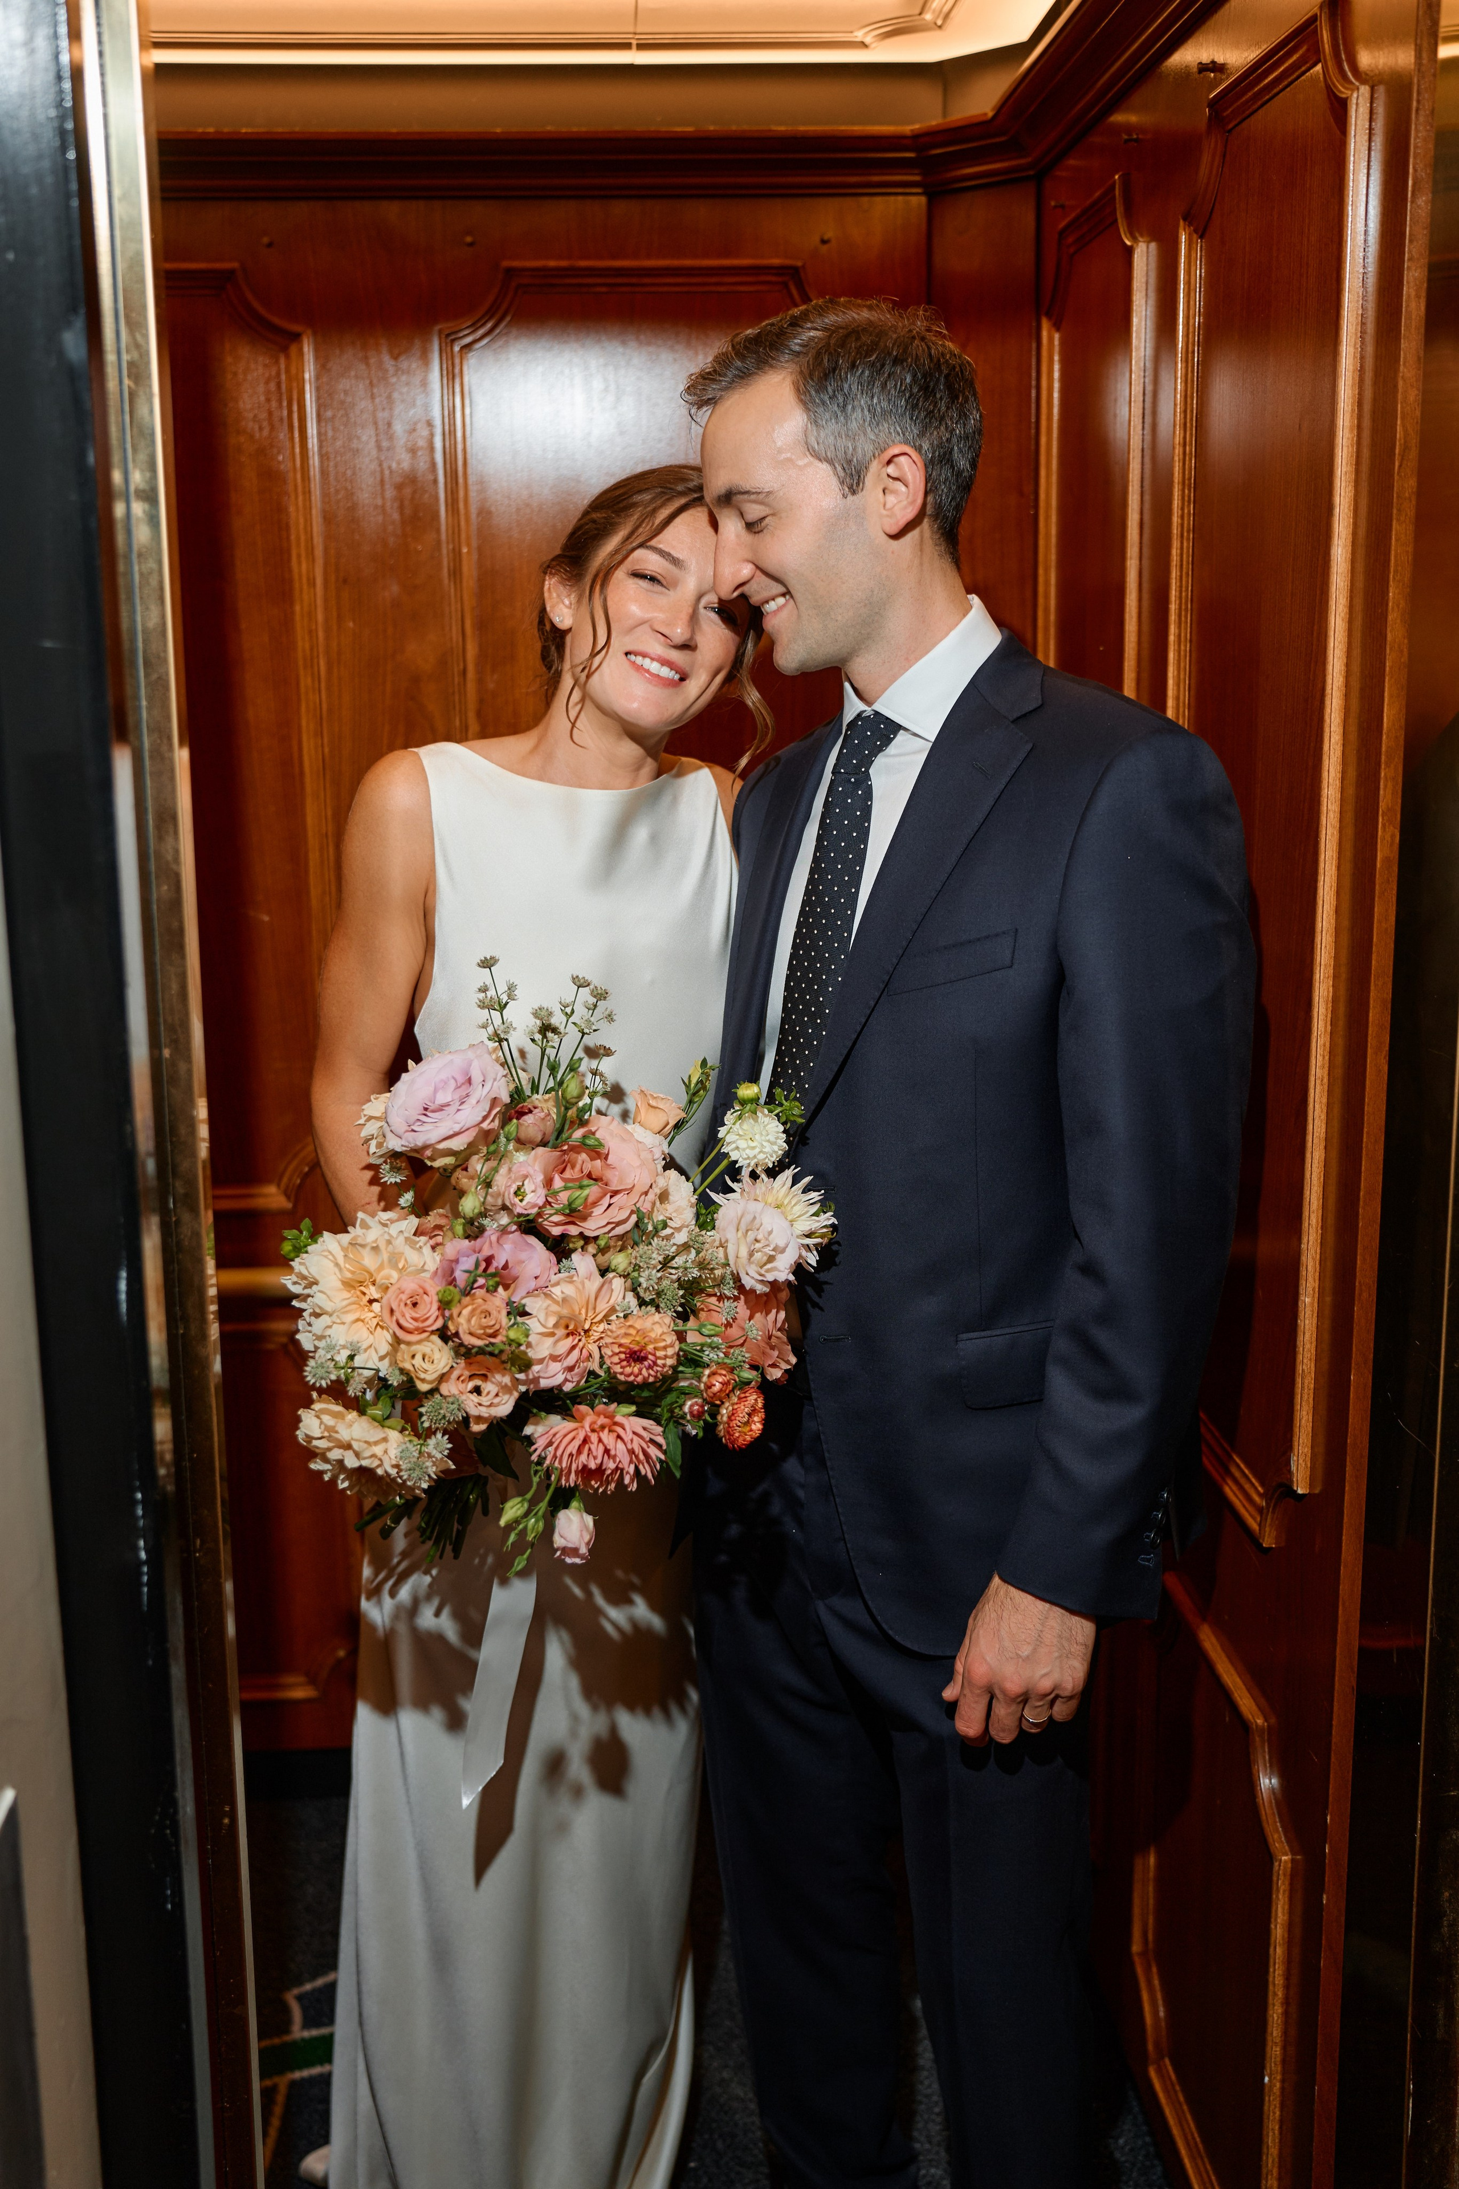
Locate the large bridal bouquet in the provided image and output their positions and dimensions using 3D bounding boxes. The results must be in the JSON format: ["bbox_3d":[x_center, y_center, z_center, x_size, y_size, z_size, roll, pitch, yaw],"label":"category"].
[{"bbox_3d":[-0.122,0.122,1.430,0.370,0.410,0.320,-1,11,-2],"label":"large bridal bouquet"}]

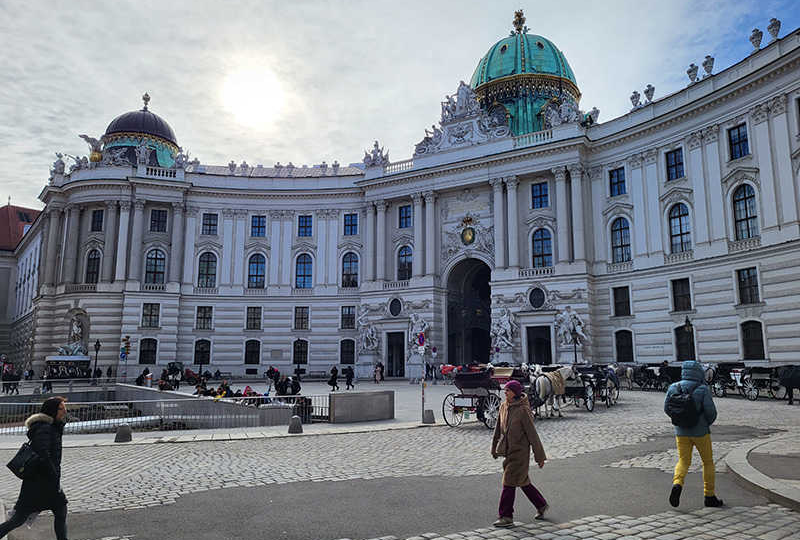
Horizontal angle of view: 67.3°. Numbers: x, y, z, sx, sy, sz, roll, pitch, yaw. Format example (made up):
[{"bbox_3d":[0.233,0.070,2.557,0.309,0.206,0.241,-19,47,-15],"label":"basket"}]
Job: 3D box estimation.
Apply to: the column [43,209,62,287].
[{"bbox_3d":[-38.212,-2.614,66.181,1.000,8.810,1.000,-4,-10,23],"label":"column"}]

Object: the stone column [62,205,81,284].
[{"bbox_3d":[-36.742,-2.958,67.169,1.300,9.142,1.300,-1,-10,10],"label":"stone column"}]

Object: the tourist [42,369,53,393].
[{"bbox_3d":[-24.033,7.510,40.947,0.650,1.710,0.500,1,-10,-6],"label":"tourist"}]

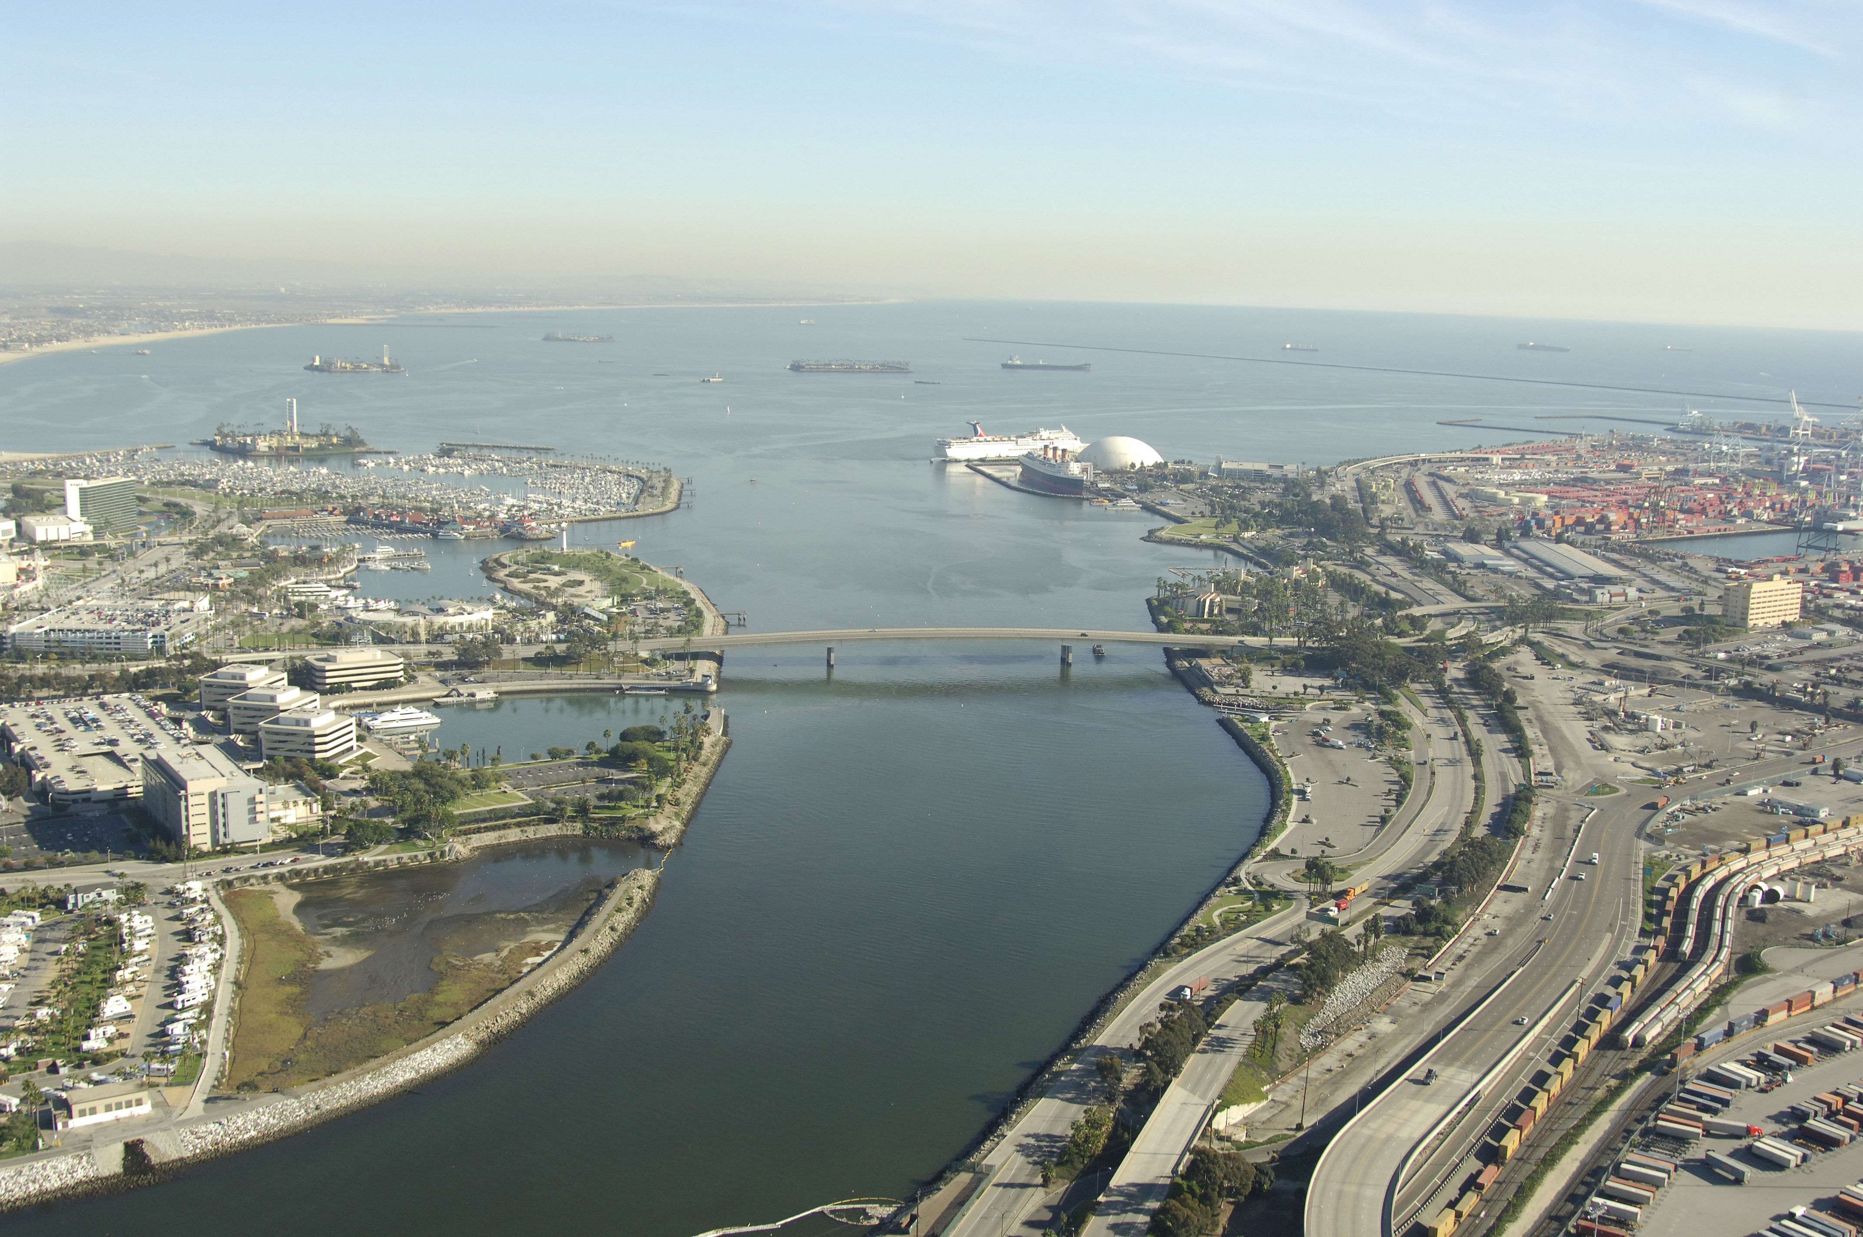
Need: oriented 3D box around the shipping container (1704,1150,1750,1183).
[{"bbox_3d":[229.619,158.321,536.531,2.500,2.800,12.600,-4,12,-28],"label":"shipping container"}]

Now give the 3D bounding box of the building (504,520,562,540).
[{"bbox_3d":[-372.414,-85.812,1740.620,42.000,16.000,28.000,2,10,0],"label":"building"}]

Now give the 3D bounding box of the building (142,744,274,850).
[{"bbox_3d":[-318.317,77.233,815.760,35.000,29.000,77.000,-5,12,-34],"label":"building"}]

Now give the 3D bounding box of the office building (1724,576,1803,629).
[{"bbox_3d":[669.220,-14.320,1496.550,75.000,35.000,22.000,-5,13,-36],"label":"office building"}]

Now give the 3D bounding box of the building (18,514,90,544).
[{"bbox_3d":[-751.770,-76.360,1595.180,38.500,15.000,61.000,-5,12,-34],"label":"building"}]

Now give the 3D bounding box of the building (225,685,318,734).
[{"bbox_3d":[-350.406,48.314,991.382,38.000,21.000,39.500,4,10,10],"label":"building"}]

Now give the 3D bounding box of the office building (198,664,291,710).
[{"bbox_3d":[-381.990,38.460,1032.680,37.500,20.000,32.700,4,11,12],"label":"office building"}]

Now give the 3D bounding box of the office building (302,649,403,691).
[{"bbox_3d":[-340.251,29.887,1096.360,50.500,20.500,34.500,-5,12,-34],"label":"office building"}]

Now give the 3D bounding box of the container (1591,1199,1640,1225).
[{"bbox_3d":[187.910,162.470,510.970,12.190,2.750,2.440,8,12,29],"label":"container"}]

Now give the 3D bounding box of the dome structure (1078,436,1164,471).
[{"bbox_3d":[265.070,-231.590,2586.580,126.500,40.000,126.500,2,10,0],"label":"dome structure"}]

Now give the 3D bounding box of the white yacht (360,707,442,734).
[{"bbox_3d":[-287.040,54.070,1011.160,39.000,10.000,8.500,-2,11,-21],"label":"white yacht"}]

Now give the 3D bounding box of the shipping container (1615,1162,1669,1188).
[{"bbox_3d":[203.590,159.280,531.700,12.190,2.750,2.440,8,12,29],"label":"shipping container"}]

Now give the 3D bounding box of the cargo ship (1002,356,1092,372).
[{"bbox_3d":[338.870,-751.310,5481.860,267.000,40.000,43.000,0,11,-11],"label":"cargo ship"}]

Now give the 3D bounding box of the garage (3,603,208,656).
[{"bbox_3d":[-520.629,8.628,1186.846,98.000,15.500,85.000,2,10,0],"label":"garage"}]

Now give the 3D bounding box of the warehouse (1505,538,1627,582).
[{"bbox_3d":[609.020,-55.450,1779.620,57.000,10.000,209.000,2,10,2],"label":"warehouse"}]

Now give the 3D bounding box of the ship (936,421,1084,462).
[{"bbox_3d":[127.613,-264.302,2738.035,260.600,52.000,33.000,-4,12,-31],"label":"ship"}]

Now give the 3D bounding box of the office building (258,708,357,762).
[{"bbox_3d":[-314.680,58.170,938.330,37.000,20.000,33.000,5,11,13],"label":"office building"}]

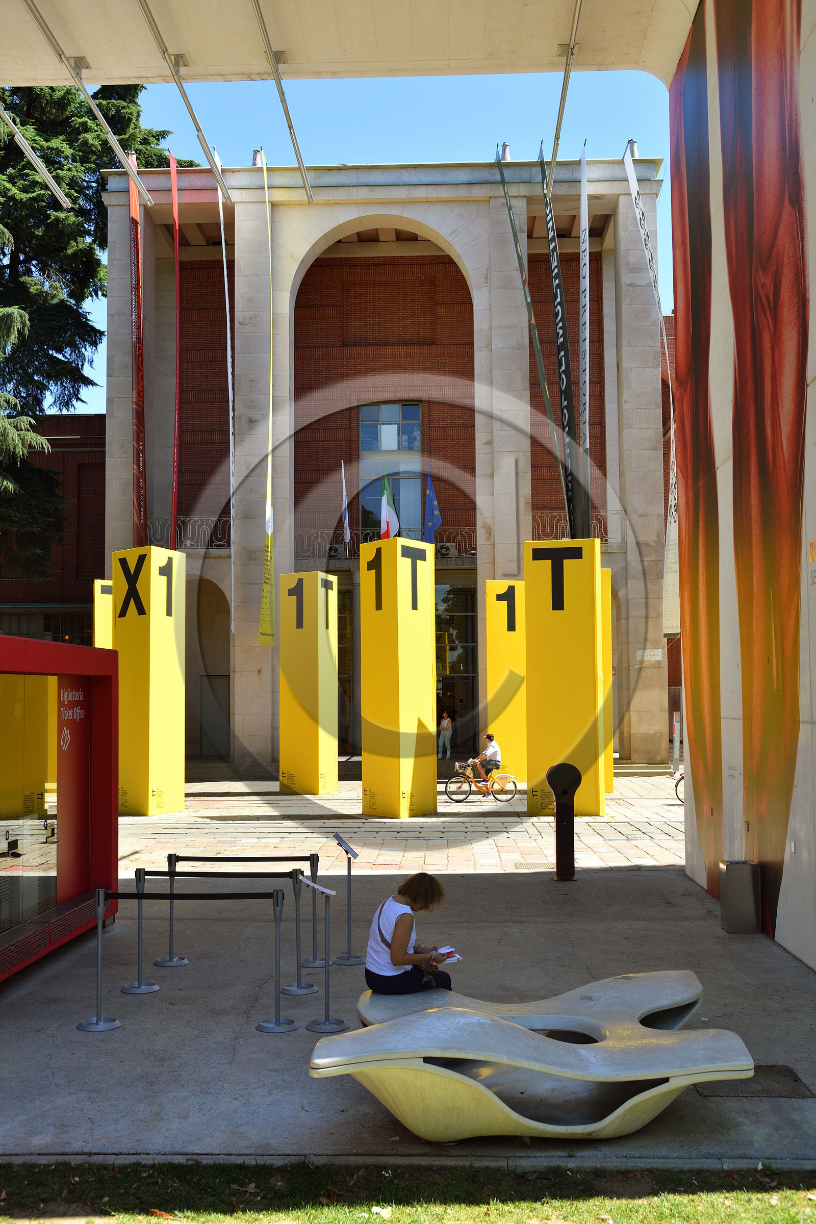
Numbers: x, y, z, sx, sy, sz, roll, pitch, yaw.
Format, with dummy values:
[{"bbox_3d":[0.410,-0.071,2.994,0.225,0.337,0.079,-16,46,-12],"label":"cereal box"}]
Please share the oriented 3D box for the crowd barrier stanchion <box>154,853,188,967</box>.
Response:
[{"bbox_3d":[-2.191,2.756,12.630,0.325,1.000,0.325,0,-4,2],"label":"crowd barrier stanchion"}]

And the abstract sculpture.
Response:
[{"bbox_3d":[0.714,2.670,8.333,2.360,0.540,2.270,0,-4,2],"label":"abstract sculpture"}]

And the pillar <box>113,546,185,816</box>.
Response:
[{"bbox_3d":[-5.641,1.514,29.669,1.580,5.740,1.370,0,-4,-11],"label":"pillar"}]

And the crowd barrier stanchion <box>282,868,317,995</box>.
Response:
[{"bbox_3d":[-0.902,2.660,11.363,0.325,1.000,0.325,0,-4,2],"label":"crowd barrier stanchion"}]

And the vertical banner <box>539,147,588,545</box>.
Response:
[{"bbox_3d":[4.904,-7.569,43.094,0.400,14.950,1.300,-4,-4,-12],"label":"vertical banner"}]

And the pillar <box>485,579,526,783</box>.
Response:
[{"bbox_3d":[2.933,2.101,39.969,1.500,5.820,1.320,1,-4,-15],"label":"pillar"}]

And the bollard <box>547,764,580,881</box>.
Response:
[{"bbox_3d":[2.095,2.796,18.274,0.465,1.550,0.250,-1,-4,2],"label":"bollard"}]

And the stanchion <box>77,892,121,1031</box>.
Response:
[{"bbox_3d":[-2.298,2.582,10.142,0.325,1.000,0.325,0,-4,2],"label":"stanchion"}]

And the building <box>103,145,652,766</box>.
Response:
[{"bbox_3d":[-0.678,-4.284,48.285,18.000,19.700,10.000,-1,-4,2],"label":"building"}]

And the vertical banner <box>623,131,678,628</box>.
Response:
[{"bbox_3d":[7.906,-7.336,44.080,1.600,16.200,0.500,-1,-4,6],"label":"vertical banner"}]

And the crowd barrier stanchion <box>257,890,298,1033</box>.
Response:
[{"bbox_3d":[-0.963,2.571,10.080,0.325,1.000,0.325,0,-4,2],"label":"crowd barrier stanchion"}]

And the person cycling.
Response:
[{"bbox_3d":[1.875,3.646,32.308,0.680,1.530,0.500,0,-4,-5],"label":"person cycling"}]

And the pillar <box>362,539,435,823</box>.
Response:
[{"bbox_3d":[-0.190,1.398,28.531,1.580,5.740,1.370,0,-4,-1],"label":"pillar"}]

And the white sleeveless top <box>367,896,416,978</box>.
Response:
[{"bbox_3d":[-0.111,2.209,9.280,0.260,0.530,0.390,13,-11,-34],"label":"white sleeveless top"}]

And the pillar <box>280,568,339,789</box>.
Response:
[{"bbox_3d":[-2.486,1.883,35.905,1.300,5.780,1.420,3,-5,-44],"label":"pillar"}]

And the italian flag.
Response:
[{"bbox_3d":[-0.633,-3.713,47.351,0.680,2.900,0.500,0,-4,0],"label":"italian flag"}]

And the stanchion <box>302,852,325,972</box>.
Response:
[{"bbox_3d":[-0.856,2.743,12.546,0.325,1.000,0.325,0,-4,2],"label":"stanchion"}]

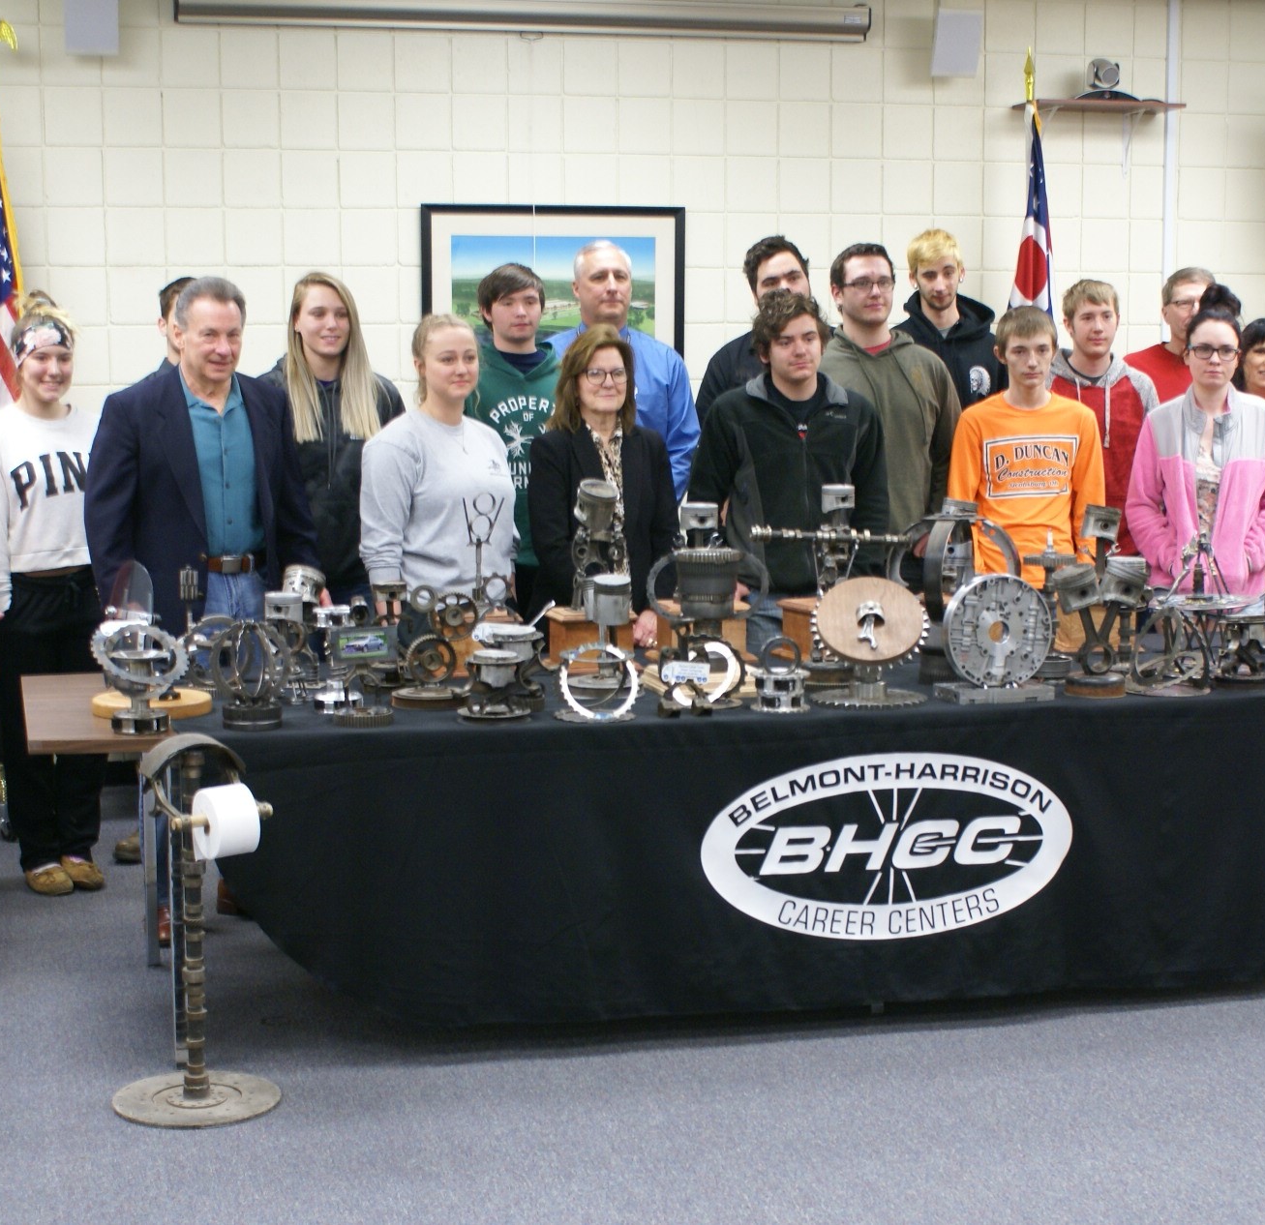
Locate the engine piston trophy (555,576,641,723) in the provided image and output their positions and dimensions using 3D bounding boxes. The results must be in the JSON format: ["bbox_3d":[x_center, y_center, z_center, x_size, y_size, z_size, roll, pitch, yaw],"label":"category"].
[{"bbox_3d":[-0.083,0.071,5.062,0.200,0.320,0.210,-2,8,-12],"label":"engine piston trophy"}]

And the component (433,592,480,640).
[{"bbox_3d":[-0.432,0.009,5.250,0.122,0.122,0.035,-3,8,-20],"label":"component"}]

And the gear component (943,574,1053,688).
[{"bbox_3d":[0.895,0.046,5.250,0.277,0.277,0.060,-2,8,-16],"label":"gear component"}]

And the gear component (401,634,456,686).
[{"bbox_3d":[-0.493,0.113,5.200,0.126,0.126,0.035,-3,8,-22],"label":"gear component"}]

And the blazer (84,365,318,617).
[{"bbox_3d":[-1.149,-0.295,5.720,0.560,0.730,0.330,-3,9,-24],"label":"blazer"}]

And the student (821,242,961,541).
[{"bbox_3d":[0.830,-0.226,6.900,0.520,1.890,0.320,0,8,-3],"label":"student"}]

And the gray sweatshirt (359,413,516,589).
[{"bbox_3d":[-0.533,-0.295,5.870,0.460,0.540,0.300,-5,9,-32],"label":"gray sweatshirt"}]

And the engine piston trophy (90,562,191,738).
[{"bbox_3d":[-1.075,0.070,4.651,0.210,0.357,0.190,-2,7,-14],"label":"engine piston trophy"}]

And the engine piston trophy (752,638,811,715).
[{"bbox_3d":[0.344,0.140,4.961,0.137,0.168,0.130,-1,7,-6],"label":"engine piston trophy"}]

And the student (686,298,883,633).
[{"bbox_3d":[0.442,-0.046,6.108,0.550,1.714,0.320,-2,8,-10],"label":"student"}]

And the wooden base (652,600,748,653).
[{"bbox_3d":[0.178,0.050,5.596,0.235,0.150,0.205,-2,7,-14],"label":"wooden base"}]

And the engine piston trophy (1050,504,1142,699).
[{"bbox_3d":[1.153,-0.028,5.288,0.220,0.460,0.160,0,8,-3],"label":"engine piston trophy"}]

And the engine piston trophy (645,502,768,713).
[{"bbox_3d":[0.178,-0.030,5.144,0.295,0.458,0.230,-1,7,-8],"label":"engine piston trophy"}]

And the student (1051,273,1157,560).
[{"bbox_3d":[1.420,-0.152,6.660,0.500,1.745,0.310,-1,7,-8],"label":"student"}]

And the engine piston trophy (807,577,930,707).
[{"bbox_3d":[0.579,0.069,5.219,0.290,0.285,0.280,0,8,-2],"label":"engine piston trophy"}]

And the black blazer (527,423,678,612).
[{"bbox_3d":[-0.082,-0.228,5.960,0.430,0.620,0.280,-2,8,-12],"label":"black blazer"}]

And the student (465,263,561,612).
[{"bbox_3d":[-0.353,-0.177,6.800,0.500,1.820,0.300,-2,8,-12],"label":"student"}]

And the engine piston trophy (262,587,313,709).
[{"bbox_3d":[-0.845,0.076,5.237,0.135,0.265,0.140,-1,8,-5],"label":"engine piston trophy"}]

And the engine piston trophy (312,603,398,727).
[{"bbox_3d":[-0.628,0.109,4.846,0.190,0.266,0.150,-1,7,-9],"label":"engine piston trophy"}]

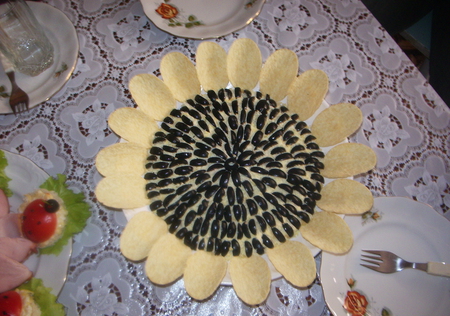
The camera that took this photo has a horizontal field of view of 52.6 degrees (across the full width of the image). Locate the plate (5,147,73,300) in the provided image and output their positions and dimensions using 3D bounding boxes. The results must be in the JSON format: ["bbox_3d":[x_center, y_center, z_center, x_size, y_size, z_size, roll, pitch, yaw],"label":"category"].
[{"bbox_3d":[-0.300,0.112,0.524,0.255,0.022,0.255,0,69,0],"label":"plate"}]

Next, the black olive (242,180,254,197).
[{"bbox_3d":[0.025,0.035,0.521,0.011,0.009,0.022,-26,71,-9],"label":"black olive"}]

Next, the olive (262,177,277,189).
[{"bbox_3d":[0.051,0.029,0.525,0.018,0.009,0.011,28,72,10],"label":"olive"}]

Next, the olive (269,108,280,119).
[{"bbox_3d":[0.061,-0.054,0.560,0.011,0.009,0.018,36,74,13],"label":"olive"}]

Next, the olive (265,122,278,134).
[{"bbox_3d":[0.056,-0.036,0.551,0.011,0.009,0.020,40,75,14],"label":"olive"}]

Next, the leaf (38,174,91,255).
[{"bbox_3d":[-0.186,0.063,0.521,0.065,0.024,0.096,0,69,0],"label":"leaf"}]

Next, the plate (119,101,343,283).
[{"bbox_3d":[0.012,0.009,0.560,0.282,0.024,0.282,0,69,0],"label":"plate"}]

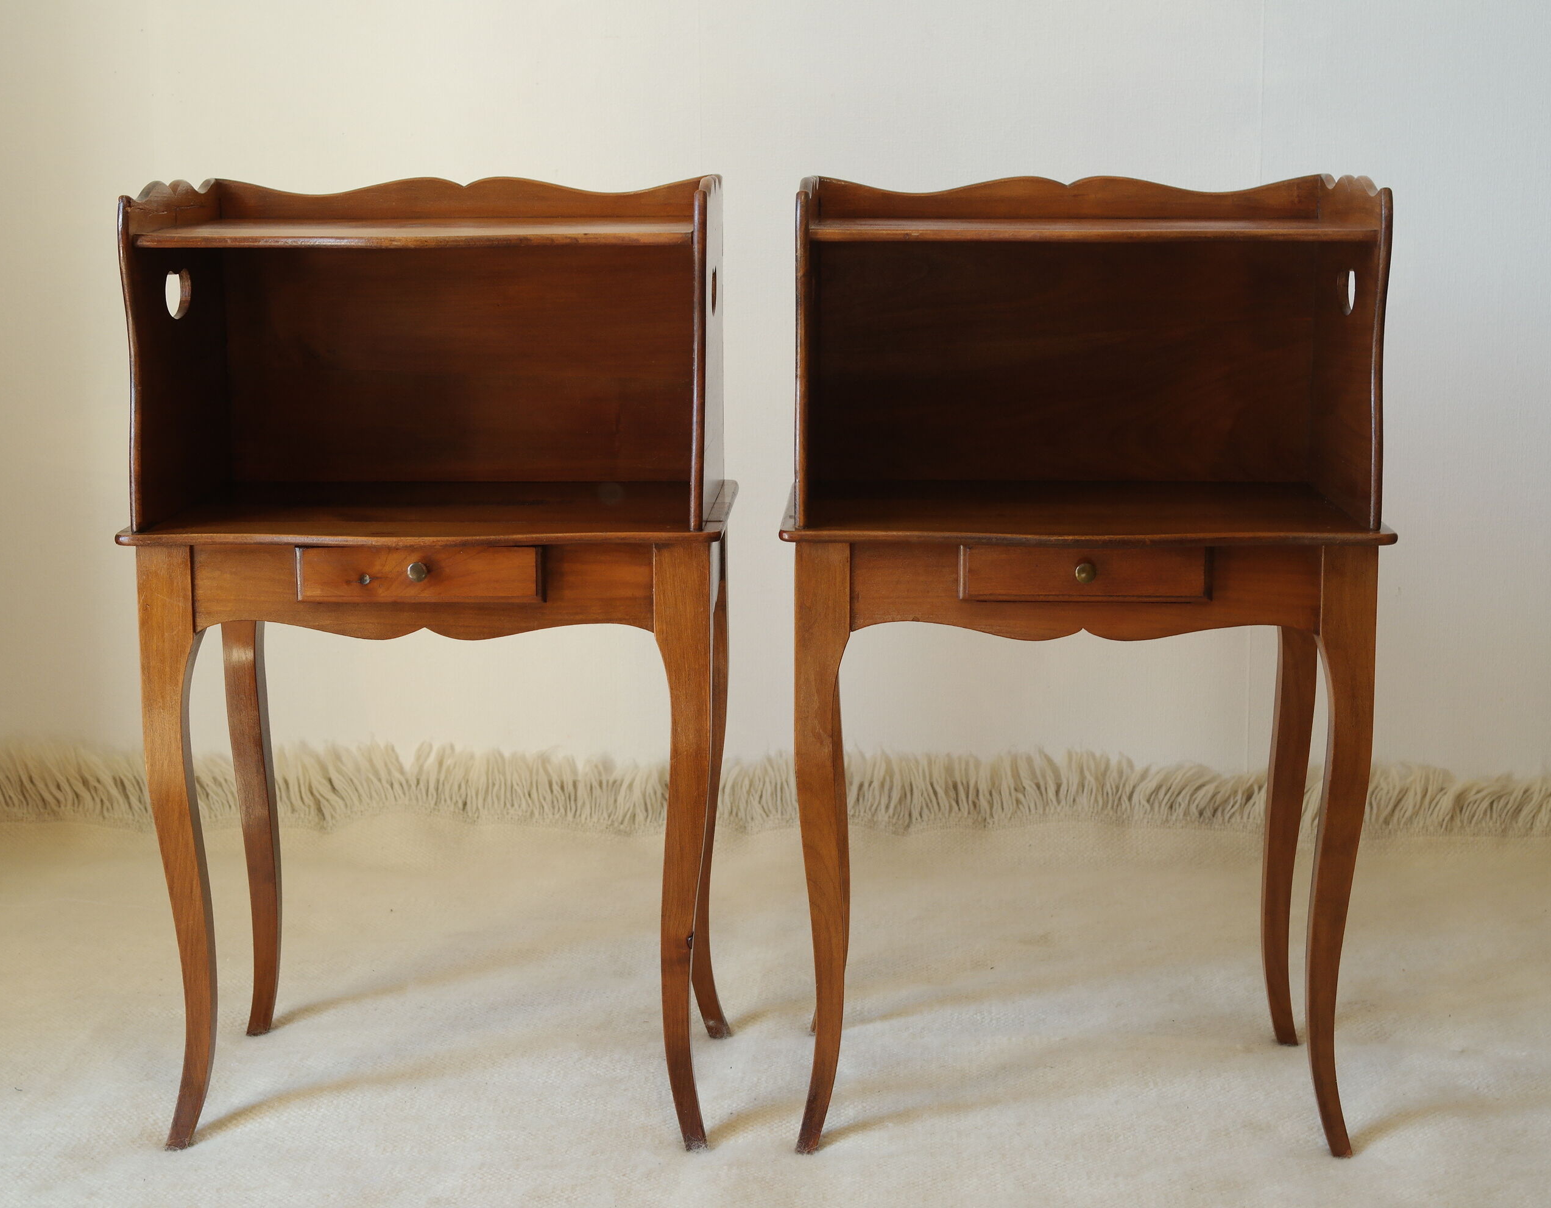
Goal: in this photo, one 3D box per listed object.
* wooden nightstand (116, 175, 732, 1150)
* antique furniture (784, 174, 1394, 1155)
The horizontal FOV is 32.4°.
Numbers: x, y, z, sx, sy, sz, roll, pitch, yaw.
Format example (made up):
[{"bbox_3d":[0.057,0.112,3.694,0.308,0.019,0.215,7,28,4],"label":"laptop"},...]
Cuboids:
[{"bbox_3d":[-0.275,0.039,2.266,0.477,0.786,0.321,0,10,2],"label":"wooden nightstand"},{"bbox_3d":[0.248,0.040,2.241,0.477,0.786,0.321,0,10,3],"label":"antique furniture"}]

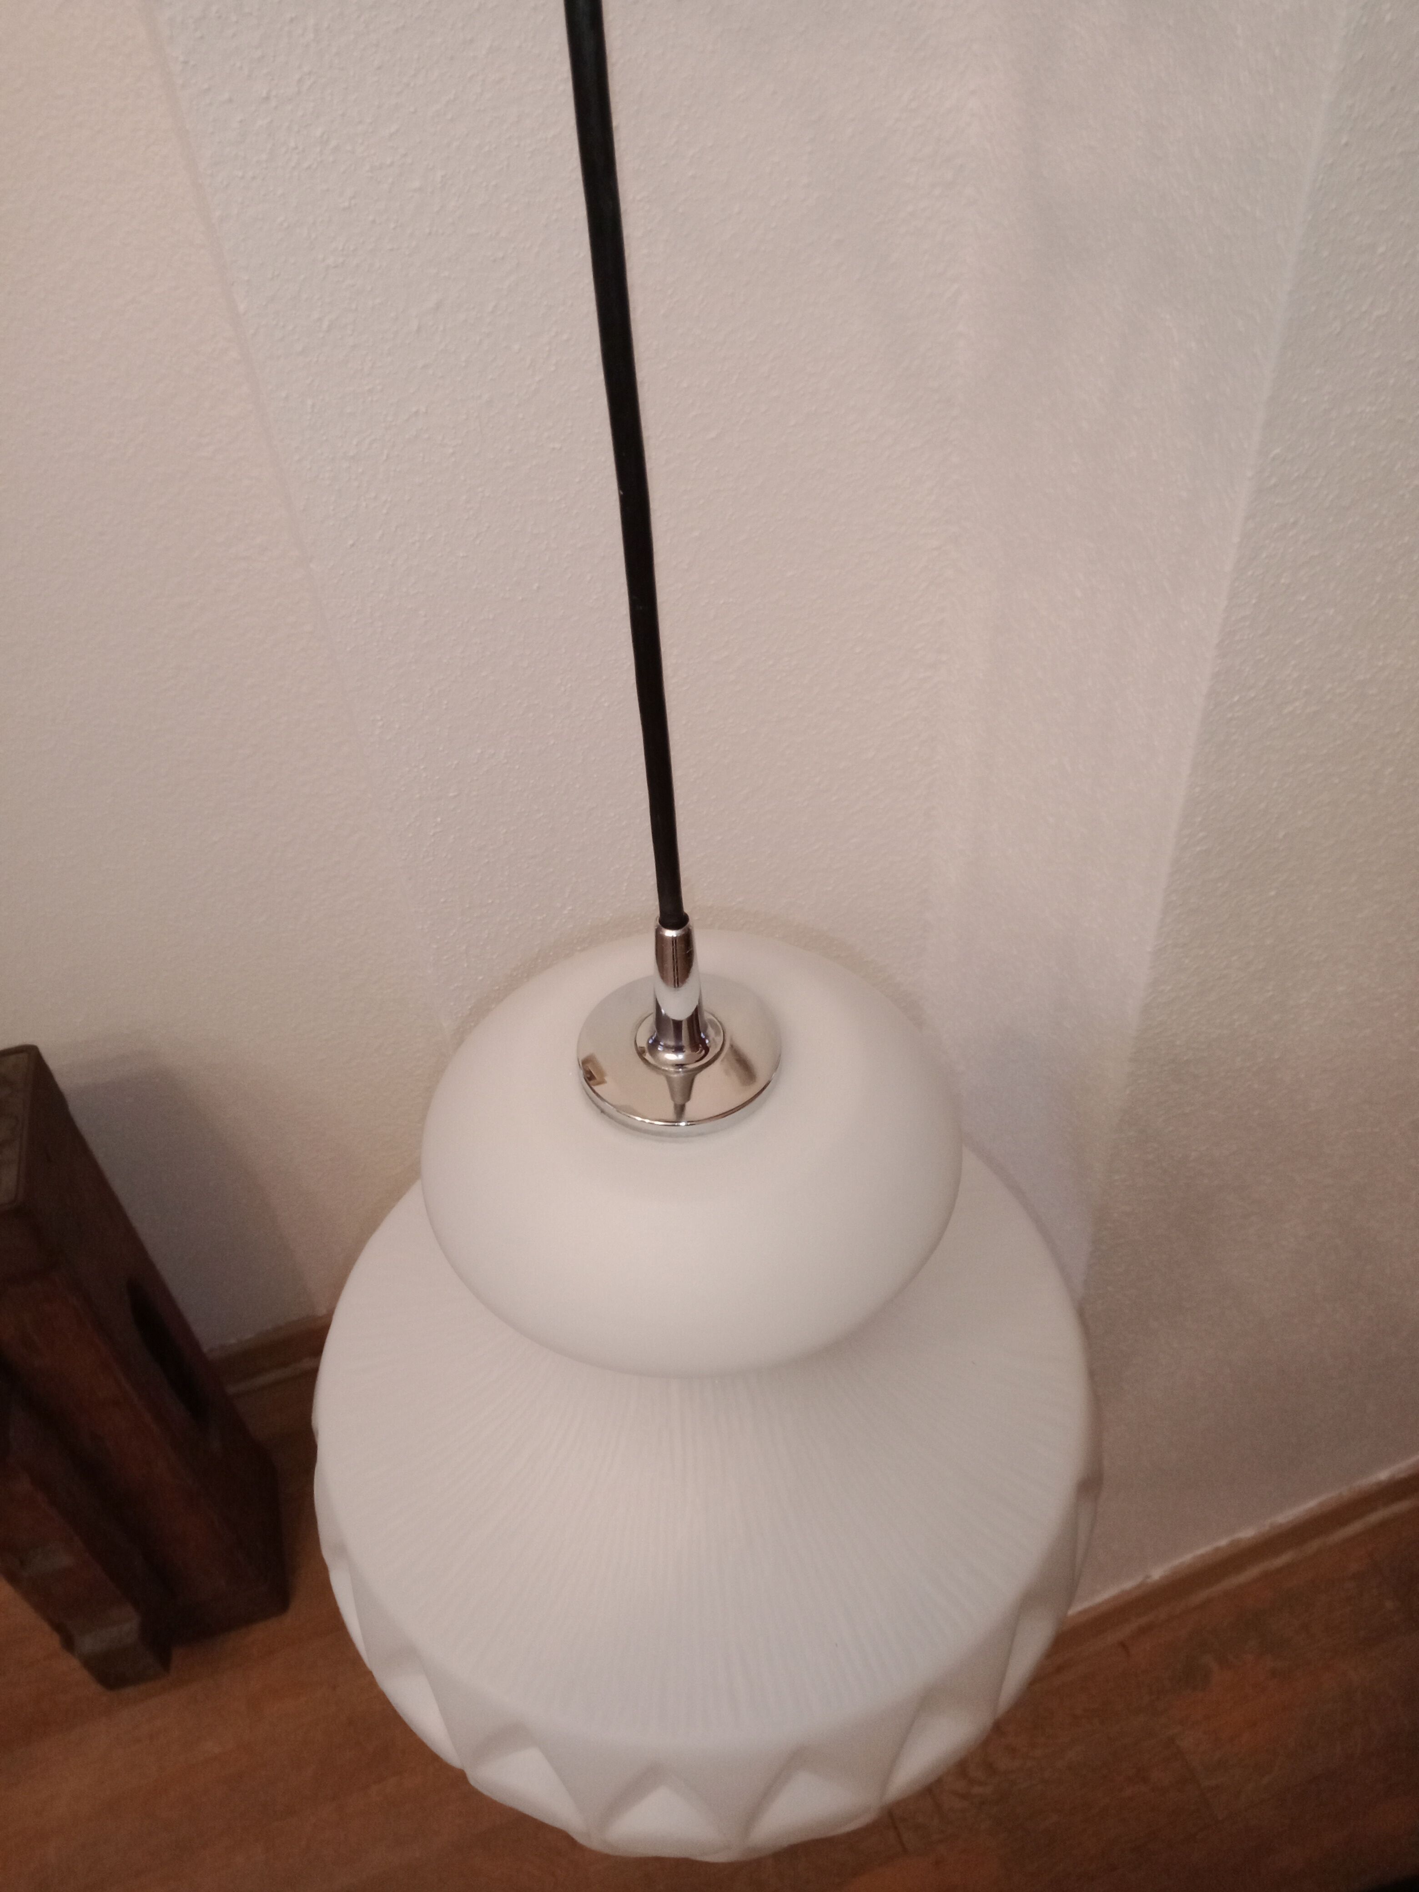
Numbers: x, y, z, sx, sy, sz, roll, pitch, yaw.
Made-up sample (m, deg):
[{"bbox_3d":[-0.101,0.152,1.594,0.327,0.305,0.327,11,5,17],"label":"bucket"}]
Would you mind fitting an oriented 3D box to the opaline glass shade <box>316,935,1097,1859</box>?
[{"bbox_3d":[-0.002,0.130,0.513,0.281,0.265,0.281,-4,43,0],"label":"opaline glass shade"}]

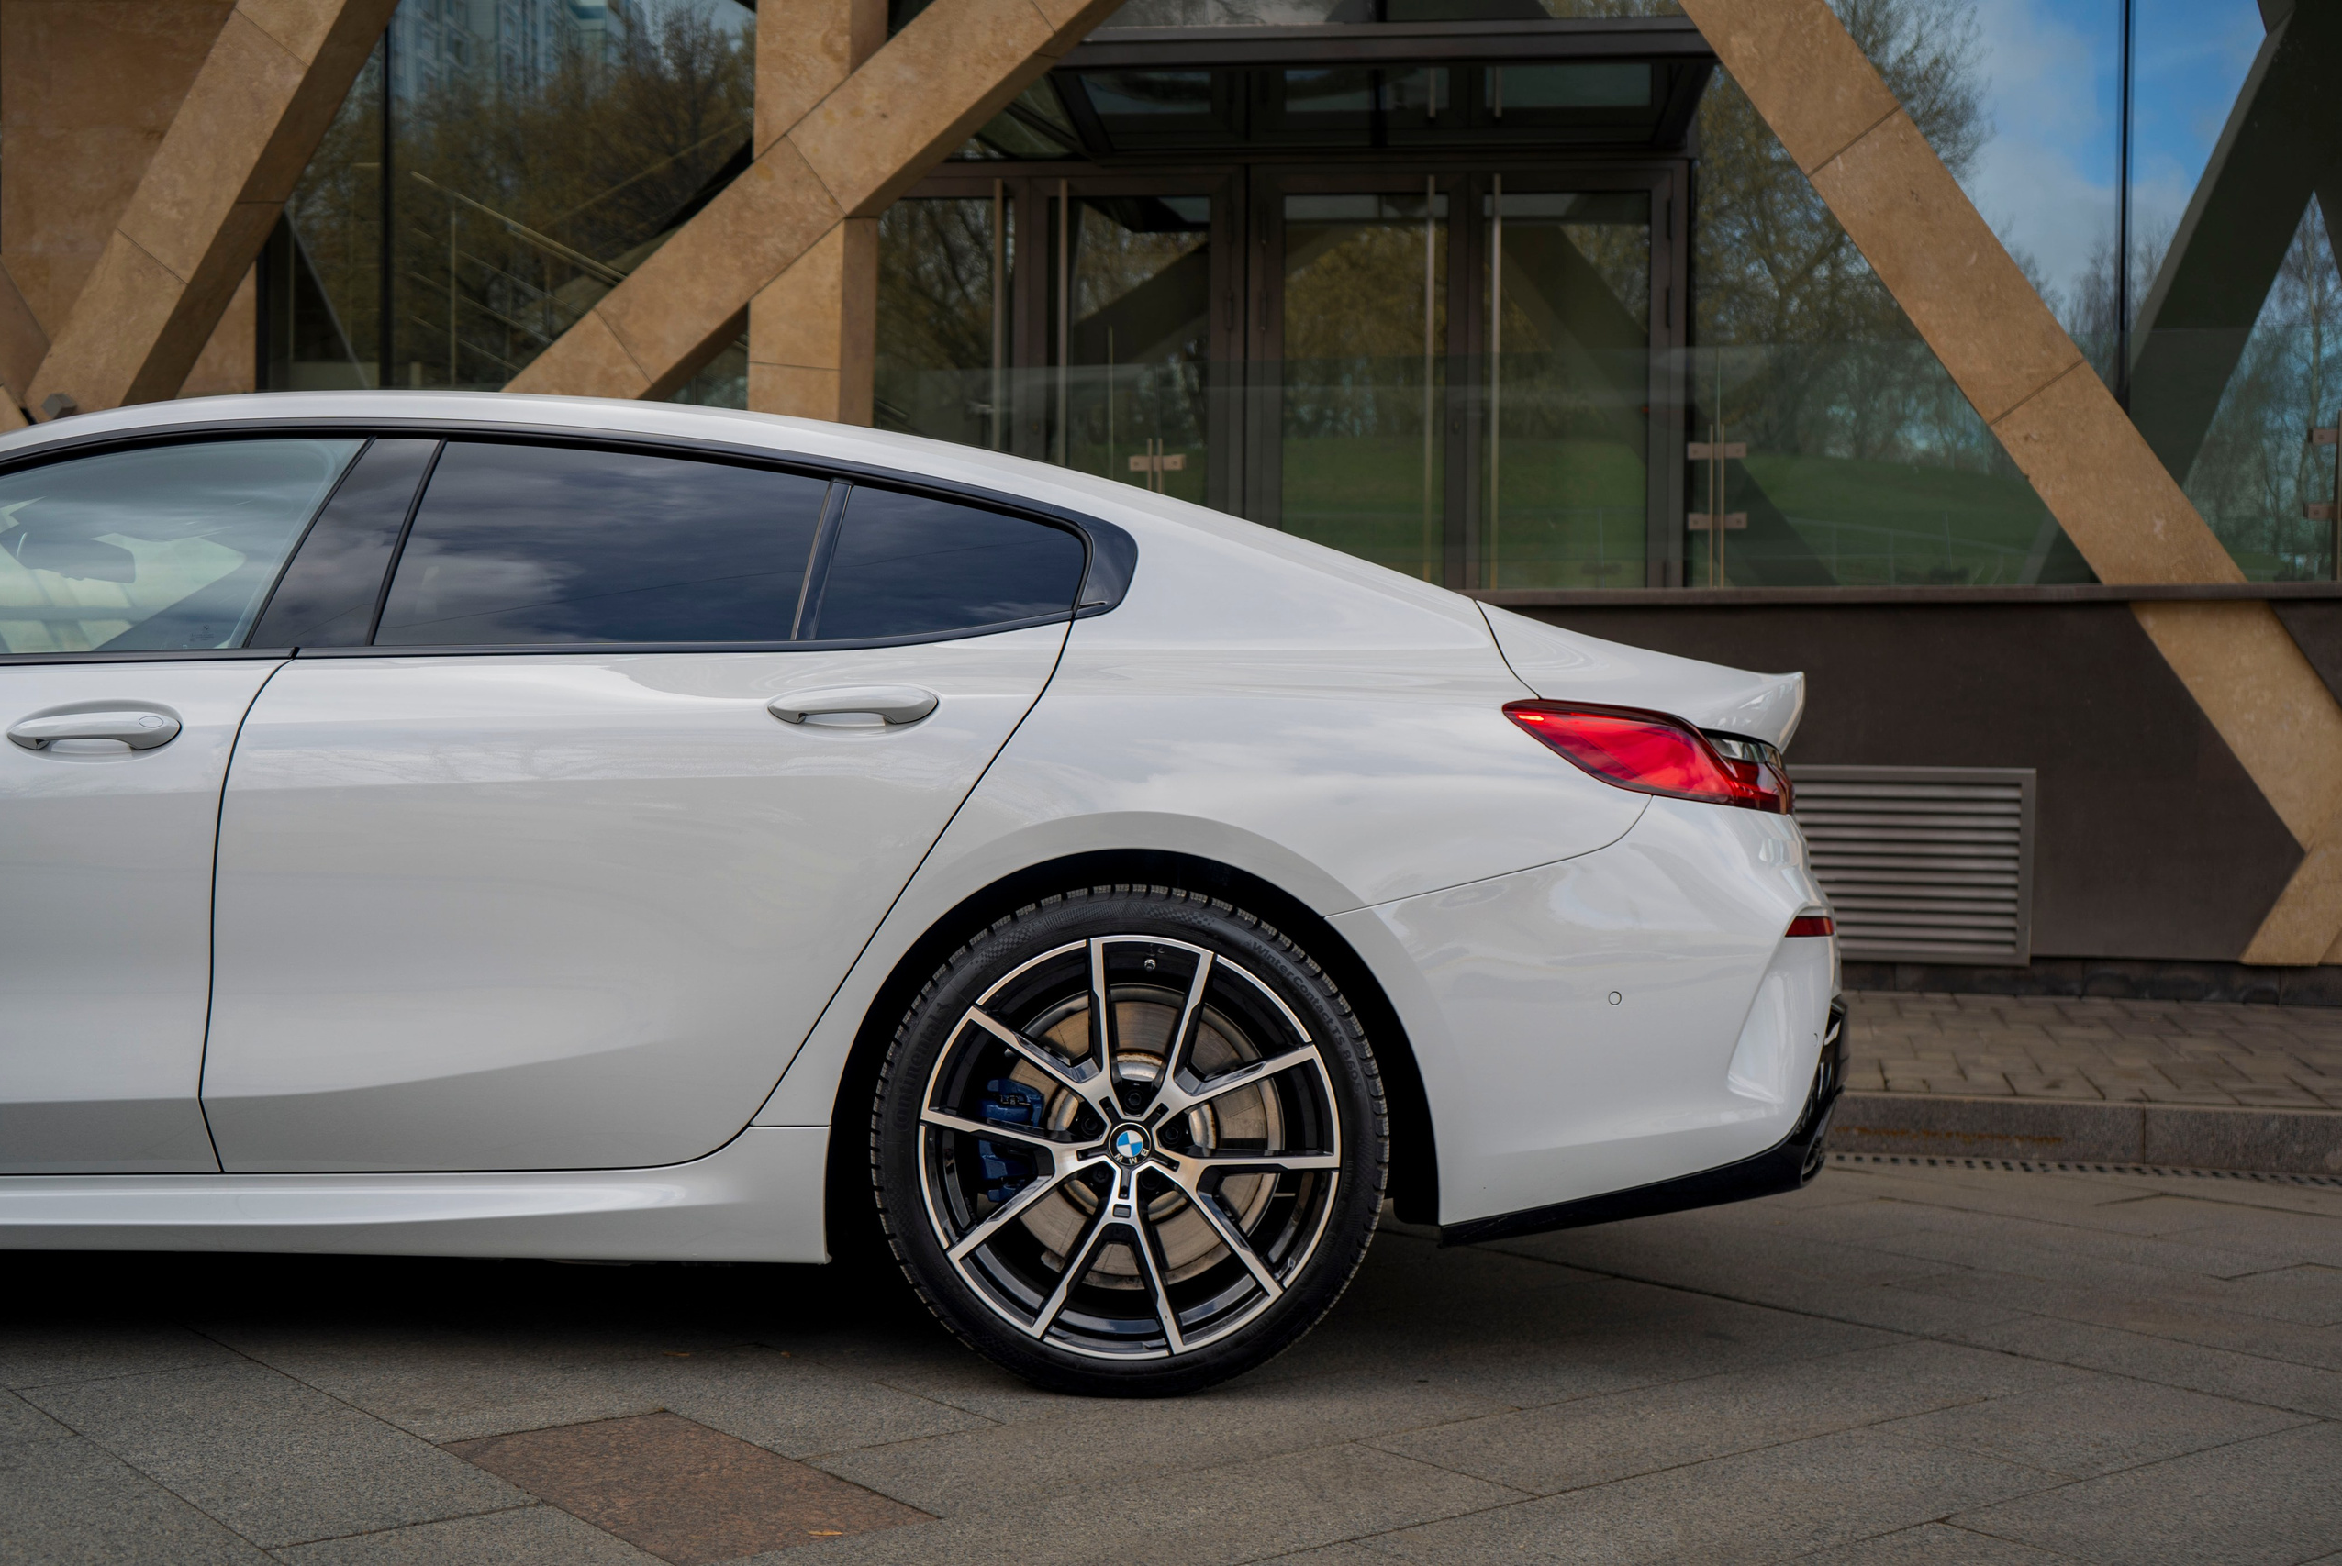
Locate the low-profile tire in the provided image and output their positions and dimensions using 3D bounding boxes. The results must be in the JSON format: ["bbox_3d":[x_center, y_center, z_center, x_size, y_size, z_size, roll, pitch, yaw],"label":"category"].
[{"bbox_3d":[-0.055,0.468,3.130,0.672,0.670,0.260,1,-2,-1],"label":"low-profile tire"}]

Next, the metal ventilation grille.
[{"bbox_3d":[2.312,0.260,7.595,0.900,0.630,0.060,1,1,15],"label":"metal ventilation grille"}]

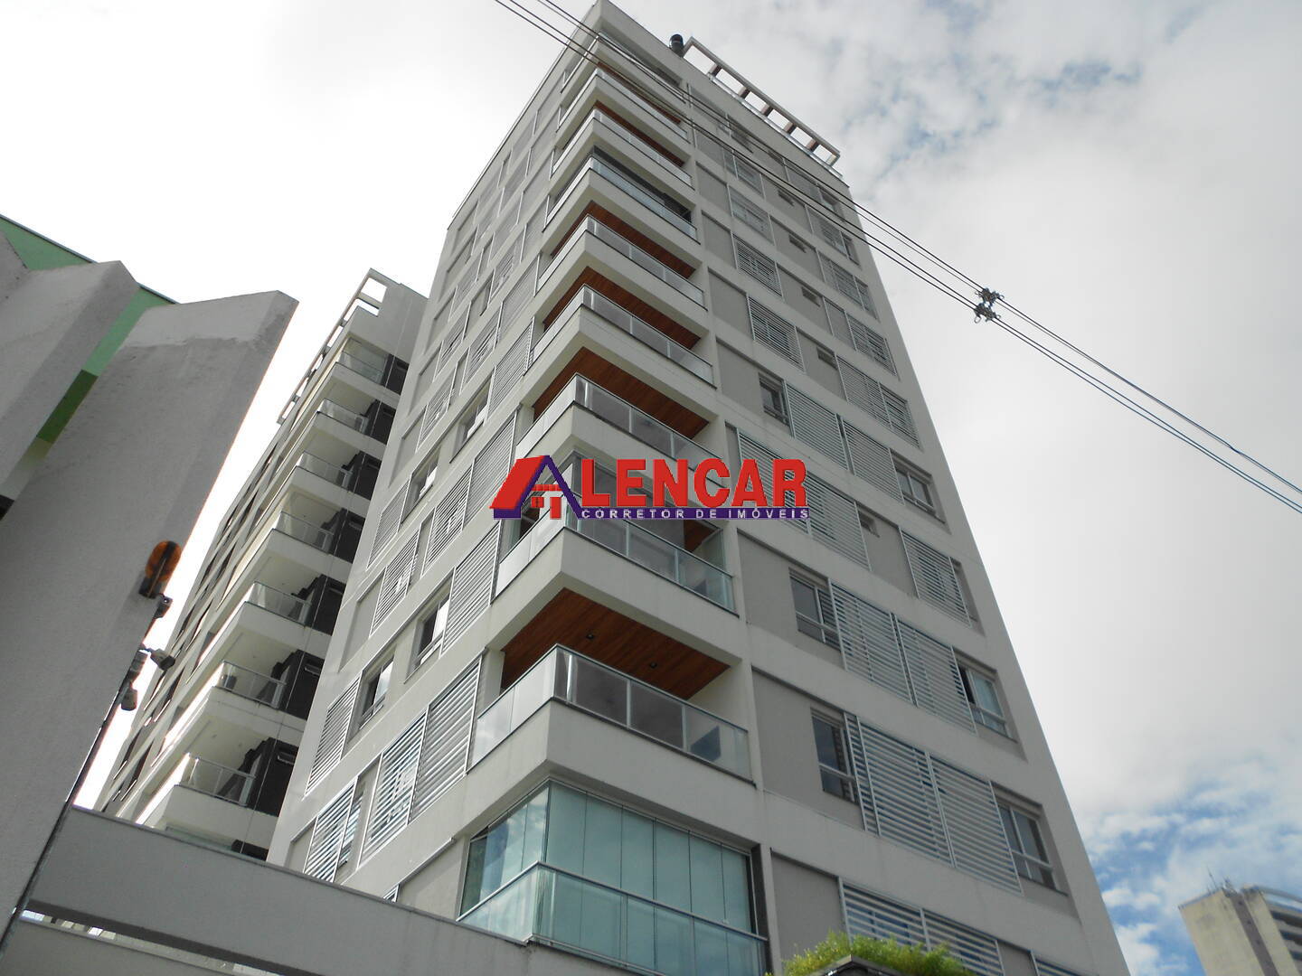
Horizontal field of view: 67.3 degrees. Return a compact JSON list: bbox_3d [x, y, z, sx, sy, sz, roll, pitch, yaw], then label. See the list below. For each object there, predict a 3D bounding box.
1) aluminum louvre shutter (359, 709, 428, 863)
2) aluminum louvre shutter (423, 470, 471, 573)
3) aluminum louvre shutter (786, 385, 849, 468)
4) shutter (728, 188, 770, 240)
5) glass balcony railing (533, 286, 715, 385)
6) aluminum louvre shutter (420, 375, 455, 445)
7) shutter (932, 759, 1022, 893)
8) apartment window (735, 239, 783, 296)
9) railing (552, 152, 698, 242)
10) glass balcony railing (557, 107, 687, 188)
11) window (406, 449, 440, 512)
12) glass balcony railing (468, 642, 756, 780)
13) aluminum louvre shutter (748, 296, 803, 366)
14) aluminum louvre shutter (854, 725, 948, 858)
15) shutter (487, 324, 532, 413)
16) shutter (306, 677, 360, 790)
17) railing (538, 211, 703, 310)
[{"bbox_3d":[-3.931,4.611,15.029,0.059,2.029,1.604,29,-54,-25],"label":"aluminum louvre shutter"},{"bbox_3d":[-3.933,0.576,19.004,0.060,2.015,1.580,29,-54,-24],"label":"aluminum louvre shutter"},{"bbox_3d":[3.596,-1.358,21.298,1.581,2.024,0.060,29,-54,-24],"label":"aluminum louvre shutter"},{"bbox_3d":[2.850,-7.630,27.707,1.574,1.980,0.059,29,-54,-25],"label":"shutter"},{"bbox_3d":[-0.596,-2.321,19.525,3.219,0.739,1.972,28,-54,-24],"label":"glass balcony railing"},{"bbox_3d":[-5.300,-2.006,24.488,0.060,1.975,1.563,28,-54,-24],"label":"aluminum louvre shutter"},{"bbox_3d":[5.155,5.348,15.669,1.554,1.975,0.060,28,-54,-24],"label":"shutter"},{"bbox_3d":[2.811,-5.668,25.523,1.584,1.910,0.099,29,-54,-25],"label":"apartment window"},{"bbox_3d":[-0.708,-6.293,24.043,3.237,0.911,2.049,29,-54,-25],"label":"railing"},{"bbox_3d":[-0.747,-8.269,26.192,3.237,0.911,2.049,29,-54,-25],"label":"glass balcony railing"},{"bbox_3d":[-5.221,-0.064,22.537,0.120,1.305,1.305,28,-54,-24],"label":"window"},{"bbox_3d":[-0.511,3.590,13.299,3.237,0.911,2.049,29,-54,-25],"label":"glass balcony railing"},{"bbox_3d":[2.996,-3.660,23.466,1.584,1.980,0.059,29,-54,-25],"label":"aluminum louvre shutter"},{"bbox_3d":[3.883,4.658,15.013,1.624,1.975,0.060,28,-54,-24],"label":"aluminum louvre shutter"},{"bbox_3d":[-2.861,-2.426,20.202,0.060,1.975,1.592,28,-54,-24],"label":"shutter"},{"bbox_3d":[-6.112,4.731,18.840,0.060,2.016,1.610,29,-54,-24],"label":"shutter"},{"bbox_3d":[-0.653,-4.307,21.636,3.190,0.783,1.987,29,-54,-24],"label":"railing"}]

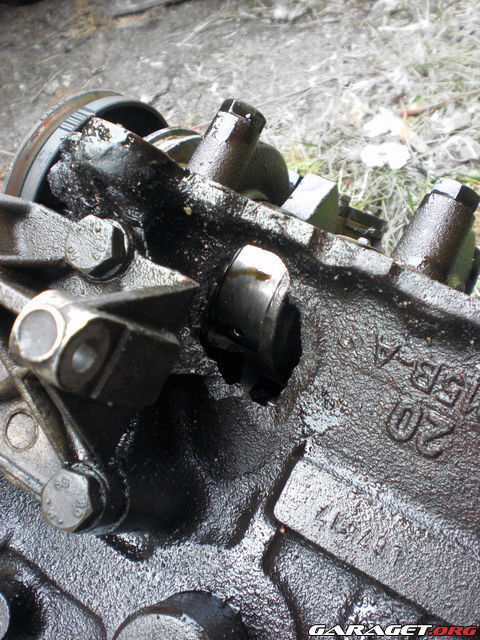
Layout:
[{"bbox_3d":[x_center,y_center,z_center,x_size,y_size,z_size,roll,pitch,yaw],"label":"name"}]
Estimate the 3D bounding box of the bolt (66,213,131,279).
[{"bbox_3d":[-0.048,-0.024,0.236,0.019,0.009,0.020,-2,80,21],"label":"bolt"}]

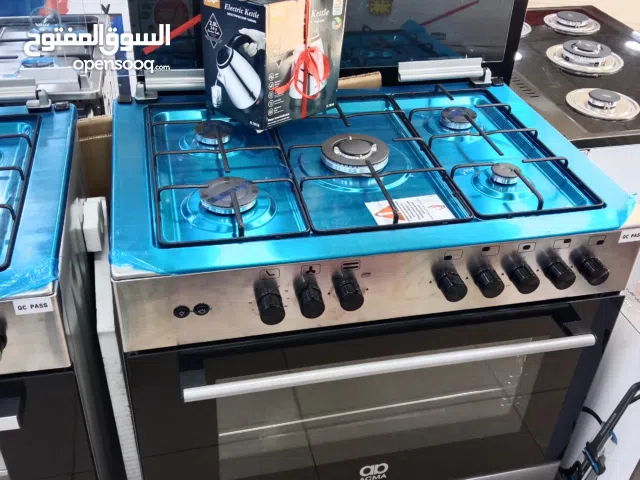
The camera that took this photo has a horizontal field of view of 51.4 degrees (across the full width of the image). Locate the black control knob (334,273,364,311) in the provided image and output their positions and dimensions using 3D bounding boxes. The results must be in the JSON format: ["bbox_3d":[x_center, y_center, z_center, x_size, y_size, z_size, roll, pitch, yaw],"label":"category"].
[{"bbox_3d":[0.046,0.087,1.028,0.037,0.037,0.031,-5,37,-13],"label":"black control knob"}]

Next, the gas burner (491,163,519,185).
[{"bbox_3d":[0.338,-0.117,1.213,0.058,0.019,0.058,-5,37,-13],"label":"gas burner"}]

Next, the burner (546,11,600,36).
[{"bbox_3d":[0.768,-0.664,2.024,0.169,0.029,0.169,-5,37,-13],"label":"burner"}]

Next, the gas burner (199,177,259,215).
[{"bbox_3d":[-0.148,-0.069,1.097,0.096,0.021,0.096,-5,37,-13],"label":"gas burner"}]

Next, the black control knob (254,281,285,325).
[{"bbox_3d":[-0.073,0.104,0.999,0.037,0.037,0.030,-5,37,-13],"label":"black control knob"}]

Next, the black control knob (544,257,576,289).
[{"bbox_3d":[0.406,0.059,1.117,0.037,0.037,0.031,-5,37,-13],"label":"black control knob"}]

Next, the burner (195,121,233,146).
[{"bbox_3d":[-0.203,-0.203,1.276,0.075,0.020,0.075,-5,37,-13],"label":"burner"}]

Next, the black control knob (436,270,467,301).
[{"bbox_3d":[0.212,0.075,1.063,0.037,0.037,0.030,-5,37,-13],"label":"black control knob"}]

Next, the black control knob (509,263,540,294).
[{"bbox_3d":[0.337,0.064,1.093,0.037,0.037,0.030,-5,37,-13],"label":"black control knob"}]

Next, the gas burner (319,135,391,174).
[{"bbox_3d":[0.066,-0.163,1.256,0.128,0.023,0.128,3,36,-2],"label":"gas burner"}]

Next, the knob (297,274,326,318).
[{"bbox_3d":[-0.013,0.097,1.018,0.037,0.037,0.031,-5,37,-13],"label":"knob"}]

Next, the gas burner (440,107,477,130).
[{"bbox_3d":[0.295,-0.258,1.414,0.077,0.022,0.077,-5,37,-13],"label":"gas burner"}]

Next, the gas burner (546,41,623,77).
[{"bbox_3d":[0.712,-0.496,1.781,0.205,0.034,0.205,-5,37,-13],"label":"gas burner"}]

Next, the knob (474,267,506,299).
[{"bbox_3d":[0.277,0.071,1.086,0.037,0.037,0.031,-5,37,-13],"label":"knob"}]

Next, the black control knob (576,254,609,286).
[{"bbox_3d":[0.463,0.055,1.123,0.037,0.037,0.030,-5,37,-13],"label":"black control knob"}]

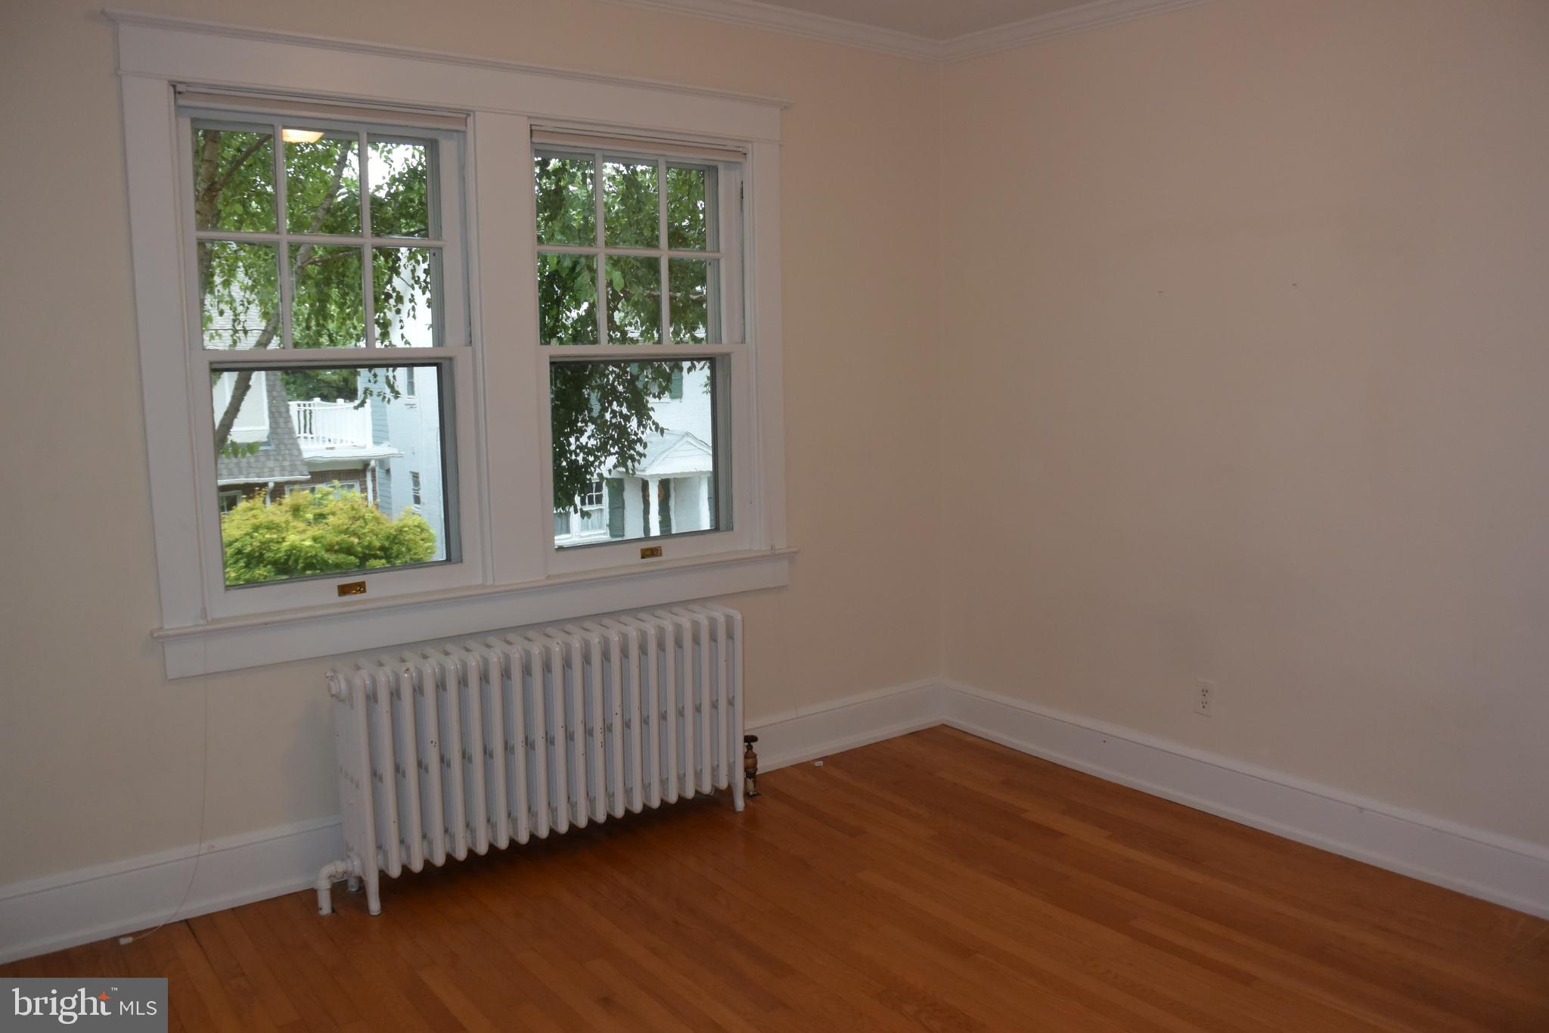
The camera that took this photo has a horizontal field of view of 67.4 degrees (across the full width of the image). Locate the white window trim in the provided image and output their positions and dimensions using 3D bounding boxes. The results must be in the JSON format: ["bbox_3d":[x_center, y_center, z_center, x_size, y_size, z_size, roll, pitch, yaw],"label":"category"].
[{"bbox_3d":[-0.807,-0.496,3.589,2.080,1.685,0.115,-6,9,-35],"label":"white window trim"}]

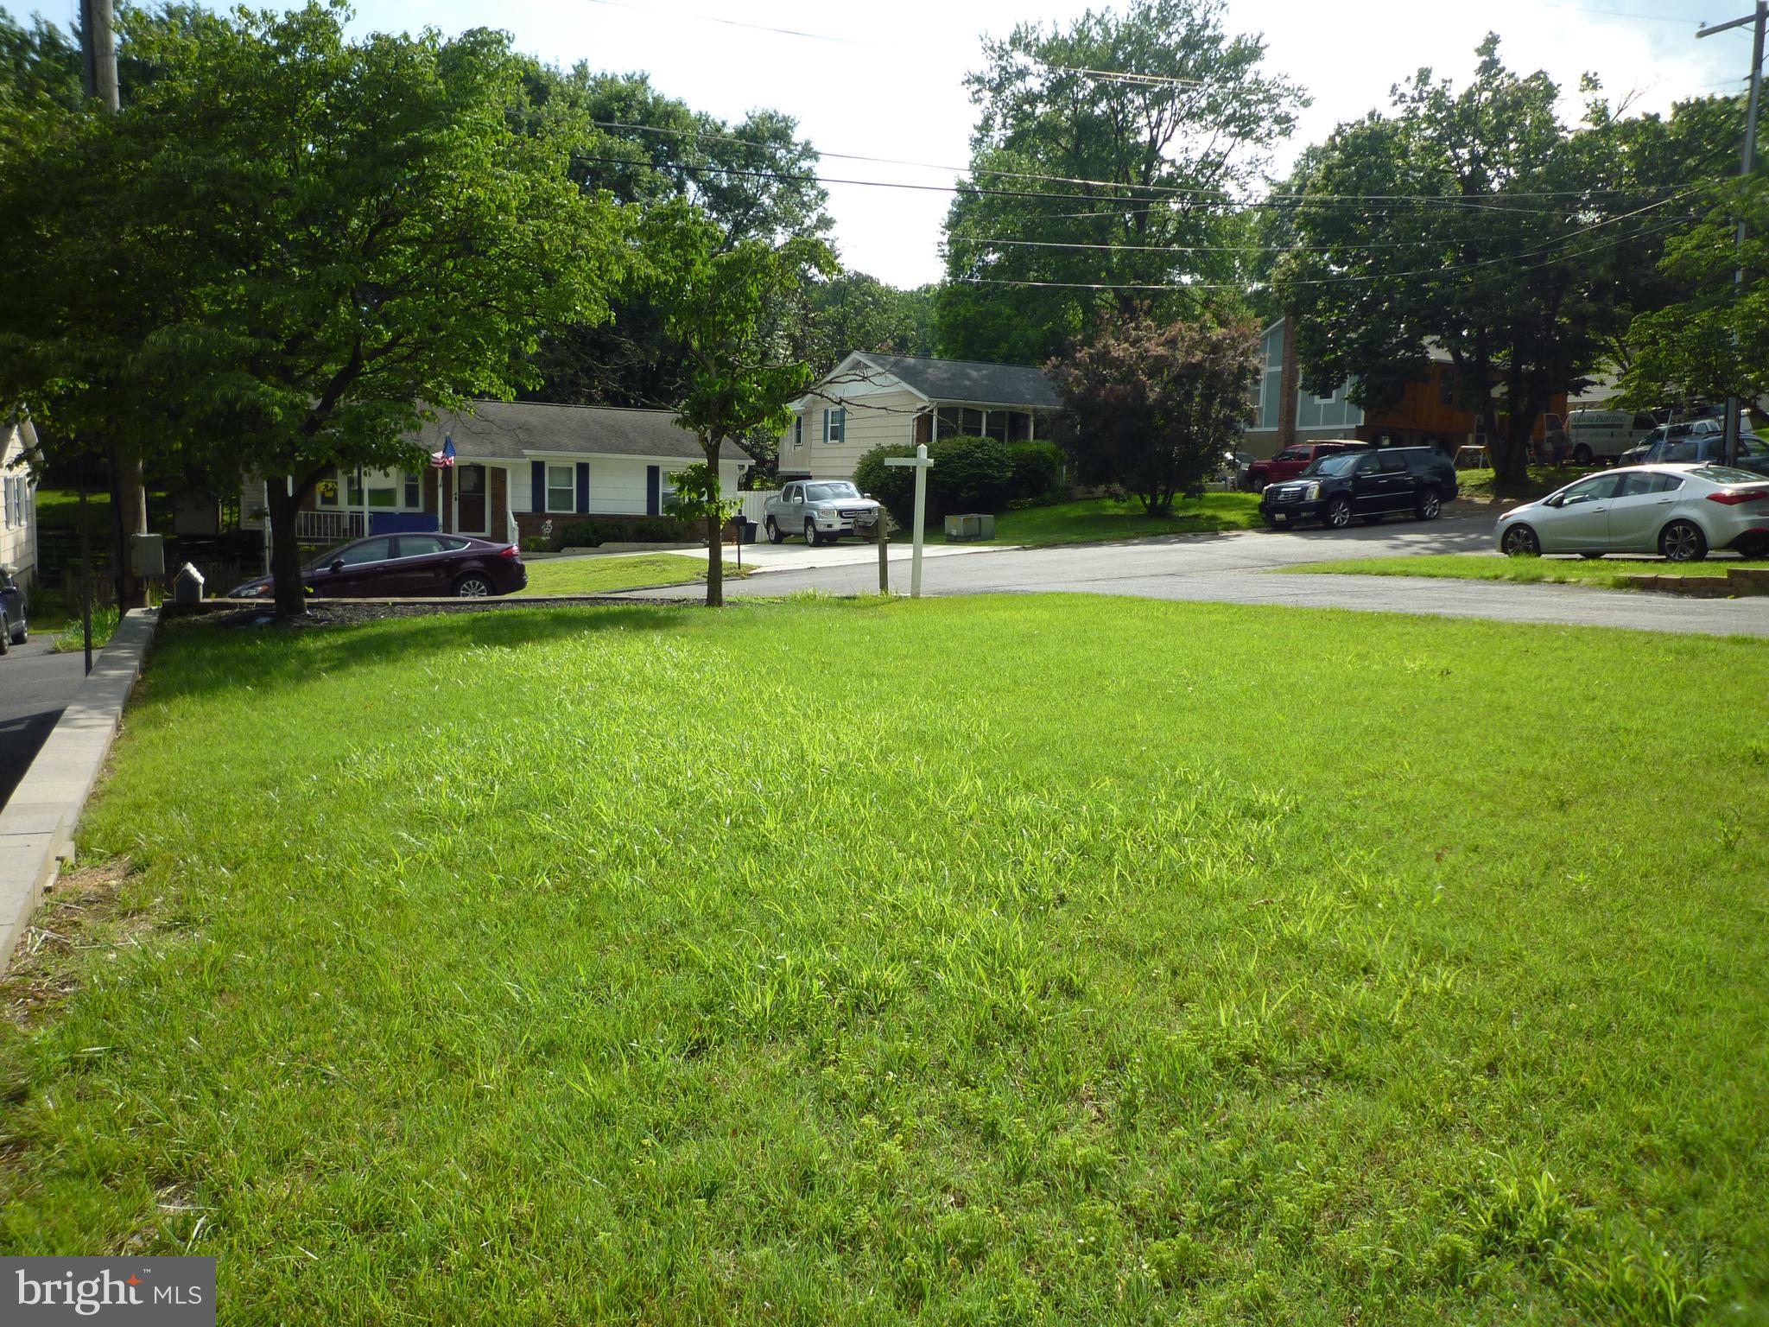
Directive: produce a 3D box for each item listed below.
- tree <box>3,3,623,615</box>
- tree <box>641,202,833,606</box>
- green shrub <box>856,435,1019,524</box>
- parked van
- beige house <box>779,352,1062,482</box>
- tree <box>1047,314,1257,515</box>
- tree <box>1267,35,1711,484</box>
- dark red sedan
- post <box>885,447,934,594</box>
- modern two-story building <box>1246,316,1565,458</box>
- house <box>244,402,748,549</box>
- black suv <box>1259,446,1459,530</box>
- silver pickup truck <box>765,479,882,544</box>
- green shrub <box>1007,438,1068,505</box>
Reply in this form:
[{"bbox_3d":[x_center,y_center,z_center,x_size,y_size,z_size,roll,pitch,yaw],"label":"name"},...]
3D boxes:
[{"bbox_3d":[-5.123,-3.026,11.078,5.500,5.200,5.300,2,7,0],"label":"tree"},{"bbox_3d":[-1.515,-2.642,13.147,2.050,4.100,2.100,2,7,0],"label":"tree"},{"bbox_3d":[1.632,-5.919,41.317,4.800,2.850,3.600,-3,9,-31],"label":"green shrub"},{"bbox_3d":[27.426,-8.272,46.315,2.000,2.060,5.350,-1,8,-20],"label":"parked van"},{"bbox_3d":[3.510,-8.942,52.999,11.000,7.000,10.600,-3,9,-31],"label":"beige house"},{"bbox_3d":[7.256,-6.757,34.664,5.700,5.400,5.500,2,7,0],"label":"tree"},{"bbox_3d":[20.428,-12.732,41.096,12.800,14.000,12.500,2,7,0],"label":"tree"},{"bbox_3d":[-8.691,-1.534,21.952,4.870,1.480,1.860,-8,11,-24],"label":"dark red sedan"},{"bbox_3d":[0.328,-1.797,16.114,0.140,1.900,1.100,-3,9,-31],"label":"post"},{"bbox_3d":[22.623,-11.514,56.350,13.000,7.000,8.600,-2,8,-27],"label":"modern two-story building"},{"bbox_3d":[-11.855,-5.673,39.545,14.080,4.700,8.300,-3,9,-31],"label":"house"},{"bbox_3d":[12.620,-4.661,33.741,5.600,1.910,2.030,-8,11,-28],"label":"black suv"},{"bbox_3d":[-1.755,-4.200,35.735,1.980,1.790,5.250,-4,8,-23],"label":"silver pickup truck"},{"bbox_3d":[4.950,-6.376,42.169,2.100,2.100,2.000,2,7,0],"label":"green shrub"}]

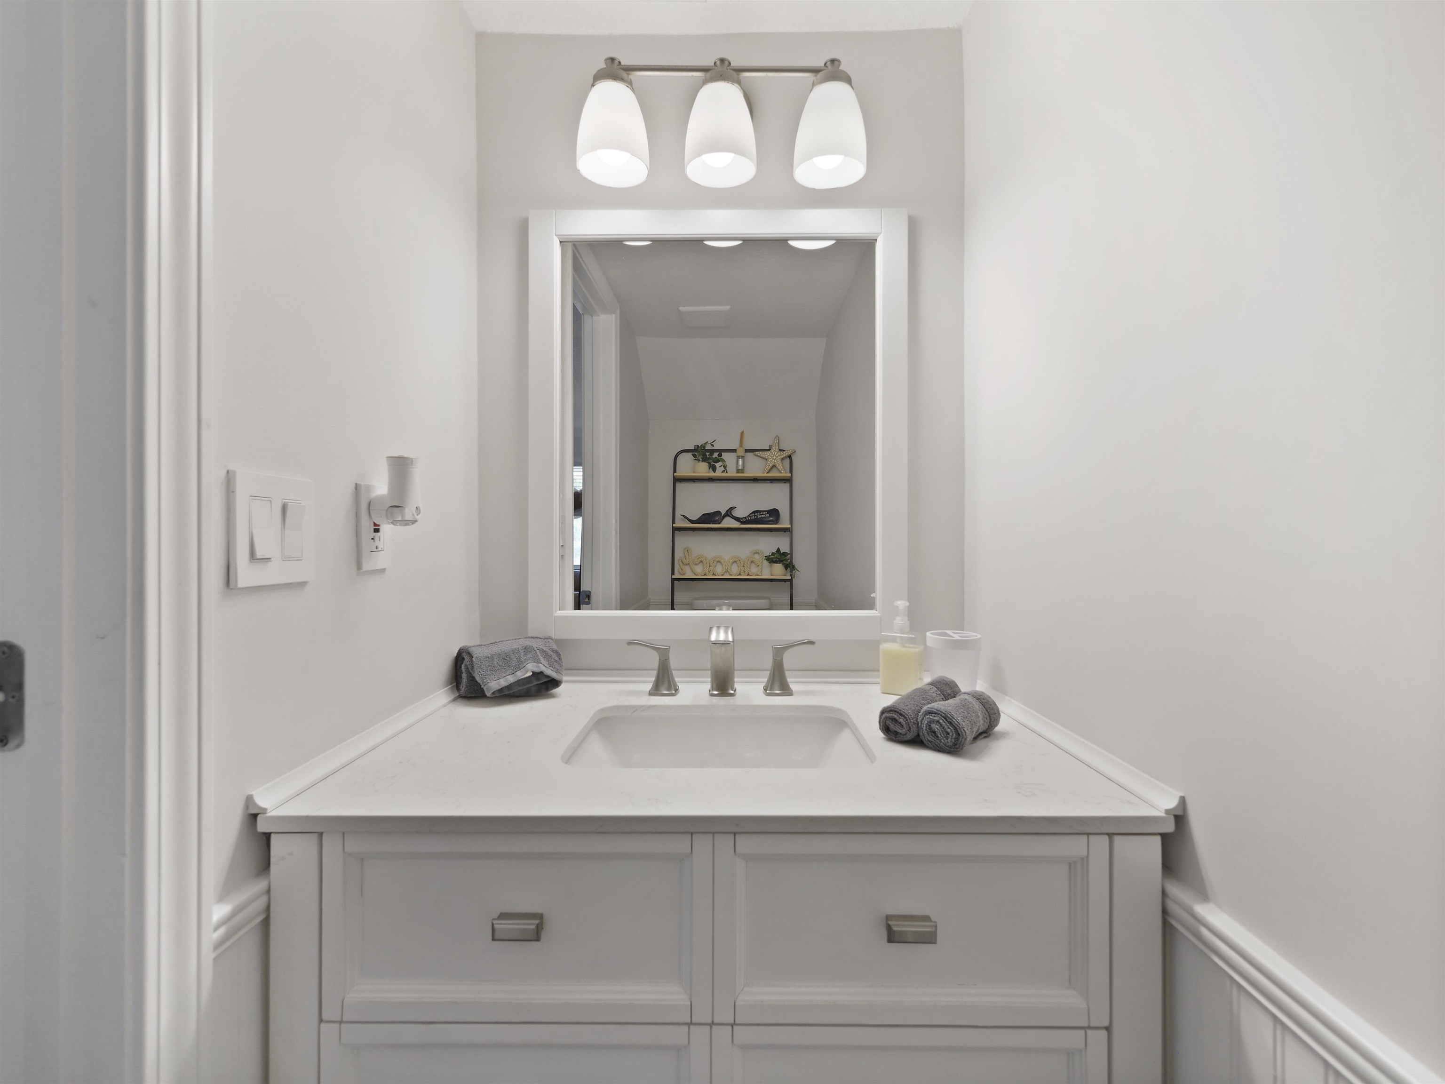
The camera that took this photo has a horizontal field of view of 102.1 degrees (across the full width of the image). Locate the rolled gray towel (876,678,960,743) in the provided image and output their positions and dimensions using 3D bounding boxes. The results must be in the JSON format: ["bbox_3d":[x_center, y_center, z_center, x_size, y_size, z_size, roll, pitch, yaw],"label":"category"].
[{"bbox_3d":[0.298,0.249,0.873,0.060,0.056,0.150,0,0,40],"label":"rolled gray towel"}]

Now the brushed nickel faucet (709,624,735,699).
[{"bbox_3d":[-0.001,0.211,1.034,0.050,0.132,0.155,0,0,0],"label":"brushed nickel faucet"}]

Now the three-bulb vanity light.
[{"bbox_3d":[-0.004,-0.770,1.079,0.526,0.214,0.178,0,0,0],"label":"three-bulb vanity light"}]

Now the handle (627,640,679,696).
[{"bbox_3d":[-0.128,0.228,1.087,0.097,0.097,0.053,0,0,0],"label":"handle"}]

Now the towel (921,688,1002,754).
[{"bbox_3d":[0.332,0.248,0.814,0.067,0.060,0.128,0,0,44],"label":"towel"}]

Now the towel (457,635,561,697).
[{"bbox_3d":[-0.388,0.233,1.096,0.192,0.088,0.095,0,0,-12],"label":"towel"}]

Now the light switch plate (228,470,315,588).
[{"bbox_3d":[-0.484,-0.013,0.633,0.011,0.117,0.113,0,0,0],"label":"light switch plate"}]

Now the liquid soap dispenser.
[{"bbox_3d":[0.331,0.192,1.073,0.066,0.168,0.050,0,0,27],"label":"liquid soap dispenser"}]

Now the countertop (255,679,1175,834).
[{"bbox_3d":[-0.006,0.287,0.880,0.940,0.020,0.565,0,0,0],"label":"countertop"}]

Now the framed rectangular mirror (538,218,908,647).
[{"bbox_3d":[-0.008,-0.228,1.153,0.738,0.840,0.030,0,0,0],"label":"framed rectangular mirror"}]

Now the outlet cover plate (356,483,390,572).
[{"bbox_3d":[-0.484,-0.019,0.811,0.009,0.116,0.070,0,0,0],"label":"outlet cover plate"}]

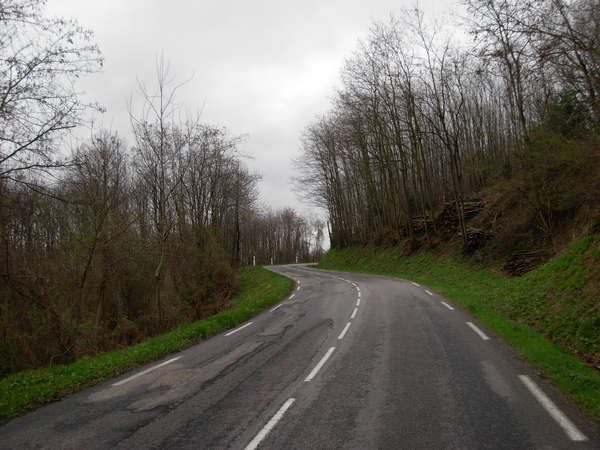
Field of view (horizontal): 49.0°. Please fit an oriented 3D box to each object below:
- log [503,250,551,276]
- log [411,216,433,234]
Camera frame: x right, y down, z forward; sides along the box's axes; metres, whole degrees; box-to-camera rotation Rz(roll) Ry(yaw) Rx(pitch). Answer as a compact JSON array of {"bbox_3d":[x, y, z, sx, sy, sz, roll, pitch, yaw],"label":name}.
[{"bbox_3d":[8.778,1.475,25.500,1.563,0.973,1.300,-1,-2,14],"label":"log"},{"bbox_3d":[9.122,0.050,49.000,1.657,1.267,1.500,-1,-2,14],"label":"log"}]

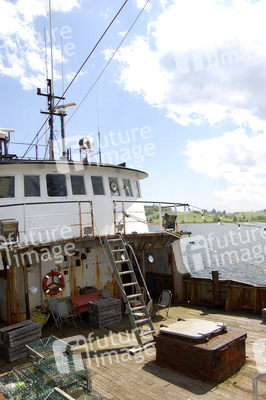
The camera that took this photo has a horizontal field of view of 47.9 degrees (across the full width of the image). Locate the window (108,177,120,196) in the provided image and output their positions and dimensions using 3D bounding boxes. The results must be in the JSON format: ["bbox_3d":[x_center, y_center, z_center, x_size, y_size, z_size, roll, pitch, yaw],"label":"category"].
[{"bbox_3d":[-0.680,-0.474,10.662,0.070,0.660,0.460,-14,-9,38],"label":"window"}]

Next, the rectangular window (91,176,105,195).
[{"bbox_3d":[-1.190,-0.475,10.114,0.460,0.660,0.070,0,-11,-43],"label":"rectangular window"}]

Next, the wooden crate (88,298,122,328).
[{"bbox_3d":[-0.809,3.316,8.857,0.806,0.646,0.497,2,-6,-43],"label":"wooden crate"}]

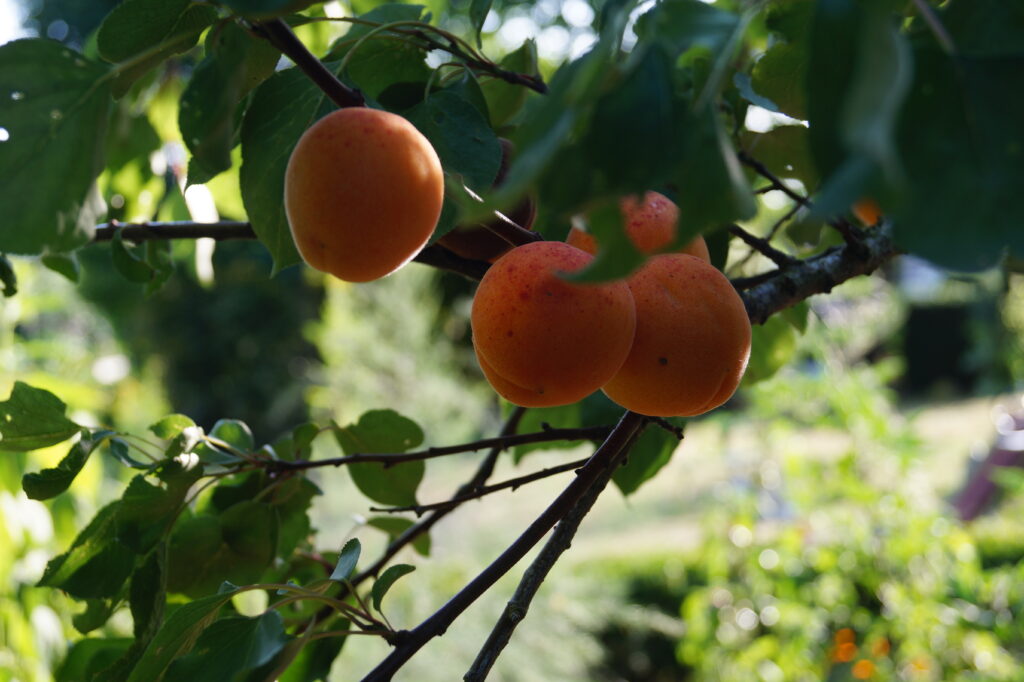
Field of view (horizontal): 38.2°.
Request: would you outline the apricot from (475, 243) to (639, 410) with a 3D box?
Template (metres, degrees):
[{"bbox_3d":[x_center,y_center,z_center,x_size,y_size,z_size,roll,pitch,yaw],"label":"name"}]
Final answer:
[{"bbox_3d":[0.012,-0.005,0.430,0.048,0.048,0.048,0,3,0],"label":"apricot"}]

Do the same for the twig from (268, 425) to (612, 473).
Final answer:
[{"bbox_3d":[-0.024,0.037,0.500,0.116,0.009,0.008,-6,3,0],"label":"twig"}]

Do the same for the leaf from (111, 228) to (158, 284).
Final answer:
[{"bbox_3d":[-0.140,-0.032,0.550,0.017,0.020,0.012,0,3,0],"label":"leaf"}]

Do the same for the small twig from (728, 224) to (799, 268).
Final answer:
[{"bbox_3d":[0.083,-0.031,0.490,0.028,0.005,0.005,32,0,0],"label":"small twig"}]

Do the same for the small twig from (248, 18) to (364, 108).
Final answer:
[{"bbox_3d":[-0.059,-0.080,0.425,0.042,0.008,0.008,38,0,0],"label":"small twig"}]

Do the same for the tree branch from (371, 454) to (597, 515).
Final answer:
[{"bbox_3d":[-0.010,0.046,0.475,0.074,0.005,0.005,-13,0,0],"label":"tree branch"}]

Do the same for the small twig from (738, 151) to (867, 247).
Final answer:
[{"bbox_3d":[0.098,-0.048,0.500,0.056,0.007,0.007,36,0,0],"label":"small twig"}]

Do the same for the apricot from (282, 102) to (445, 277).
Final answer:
[{"bbox_3d":[-0.043,-0.043,0.430,0.047,0.051,0.047,0,3,0],"label":"apricot"}]

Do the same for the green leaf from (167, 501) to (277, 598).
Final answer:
[{"bbox_3d":[-0.102,0.073,0.520,0.039,0.035,0.015,0,3,0],"label":"green leaf"}]

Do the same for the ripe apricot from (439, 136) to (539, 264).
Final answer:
[{"bbox_3d":[-0.013,-0.050,0.530,0.046,0.046,0.046,0,3,0],"label":"ripe apricot"}]

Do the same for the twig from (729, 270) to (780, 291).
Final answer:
[{"bbox_3d":[0.079,-0.020,0.485,0.019,0.004,0.004,-17,0,0],"label":"twig"}]

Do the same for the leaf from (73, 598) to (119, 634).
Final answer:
[{"bbox_3d":[-0.141,0.092,0.500,0.016,0.015,0.008,0,3,0],"label":"leaf"}]

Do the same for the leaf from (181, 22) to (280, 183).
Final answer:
[{"bbox_3d":[-0.088,-0.072,0.455,0.026,0.051,0.015,15,0,0],"label":"leaf"}]

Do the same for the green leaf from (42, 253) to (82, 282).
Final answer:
[{"bbox_3d":[-0.153,-0.025,0.500,0.014,0.011,0.008,0,3,0],"label":"green leaf"}]

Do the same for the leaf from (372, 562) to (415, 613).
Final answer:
[{"bbox_3d":[-0.037,0.077,0.460,0.013,0.015,0.008,0,3,0],"label":"leaf"}]

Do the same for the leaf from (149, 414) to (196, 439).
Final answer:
[{"bbox_3d":[-0.122,0.031,0.530,0.018,0.009,0.012,0,3,0],"label":"leaf"}]

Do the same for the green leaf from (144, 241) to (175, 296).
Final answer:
[{"bbox_3d":[-0.132,-0.027,0.550,0.012,0.021,0.011,0,3,0],"label":"green leaf"}]

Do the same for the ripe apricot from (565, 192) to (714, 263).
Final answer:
[{"bbox_3d":[0.040,-0.025,0.472,0.047,0.047,0.046,0,3,0],"label":"ripe apricot"}]

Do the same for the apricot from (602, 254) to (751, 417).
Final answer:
[{"bbox_3d":[0.049,-0.002,0.447,0.048,0.049,0.048,0,3,0],"label":"apricot"}]

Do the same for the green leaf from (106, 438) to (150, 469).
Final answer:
[{"bbox_3d":[-0.126,0.037,0.485,0.016,0.006,0.006,30,0,0],"label":"green leaf"}]

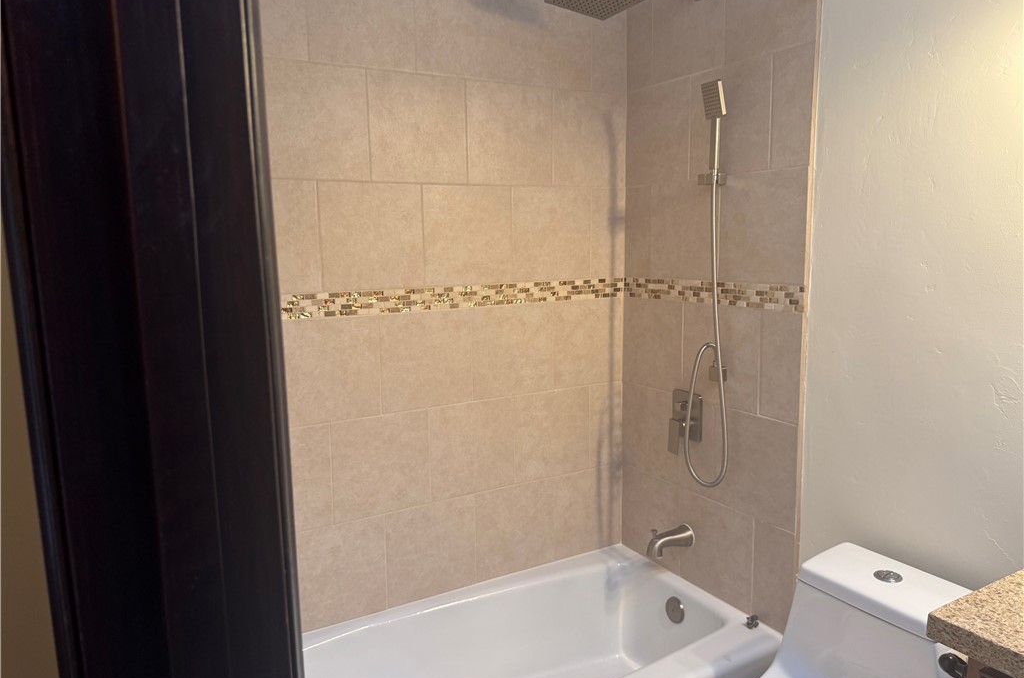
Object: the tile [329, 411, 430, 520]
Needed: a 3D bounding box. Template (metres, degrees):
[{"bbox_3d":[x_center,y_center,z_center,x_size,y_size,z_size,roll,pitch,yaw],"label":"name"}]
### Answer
[{"bbox_3d":[-0.390,0.379,2.138,0.303,0.302,0.010,-5,9,-29],"label":"tile"}]

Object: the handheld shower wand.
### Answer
[{"bbox_3d":[0.574,-0.139,2.095,0.105,1.177,0.160,-6,9,-29],"label":"handheld shower wand"}]

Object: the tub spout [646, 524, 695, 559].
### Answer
[{"bbox_3d":[0.504,0.650,2.291,0.172,0.105,0.065,-5,9,-29],"label":"tub spout"}]

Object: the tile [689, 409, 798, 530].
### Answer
[{"bbox_3d":[0.704,0.370,2.064,0.010,0.303,0.302,-5,9,-29],"label":"tile"}]

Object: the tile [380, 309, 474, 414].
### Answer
[{"bbox_3d":[-0.258,0.063,2.174,0.297,0.302,0.010,-5,9,-29],"label":"tile"}]

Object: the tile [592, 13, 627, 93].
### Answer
[{"bbox_3d":[0.319,-0.984,2.384,0.142,0.310,0.010,-6,9,-29],"label":"tile"}]

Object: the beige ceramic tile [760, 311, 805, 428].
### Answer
[{"bbox_3d":[0.740,0.076,1.950,0.010,0.303,0.136,-5,9,-29],"label":"beige ceramic tile"}]

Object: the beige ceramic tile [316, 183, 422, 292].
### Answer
[{"bbox_3d":[-0.400,-0.296,2.048,0.306,0.304,0.010,-5,9,-29],"label":"beige ceramic tile"}]

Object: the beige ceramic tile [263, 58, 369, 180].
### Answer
[{"bbox_3d":[-0.541,-0.592,1.934,0.305,0.305,0.010,-5,9,-29],"label":"beige ceramic tile"}]

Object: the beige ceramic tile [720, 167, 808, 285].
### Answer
[{"bbox_3d":[0.693,-0.307,1.970,0.010,0.303,0.302,-5,9,-29],"label":"beige ceramic tile"}]

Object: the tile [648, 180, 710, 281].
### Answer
[{"bbox_3d":[0.542,-0.339,2.233,0.010,0.304,0.304,-5,9,-29],"label":"tile"}]

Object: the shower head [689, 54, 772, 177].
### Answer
[{"bbox_3d":[0.568,-0.598,2.009,0.049,0.247,0.071,-5,9,-29],"label":"shower head"}]

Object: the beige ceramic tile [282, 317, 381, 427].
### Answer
[{"bbox_3d":[-0.521,0.088,2.026,0.301,0.302,0.010,-5,9,-29],"label":"beige ceramic tile"}]

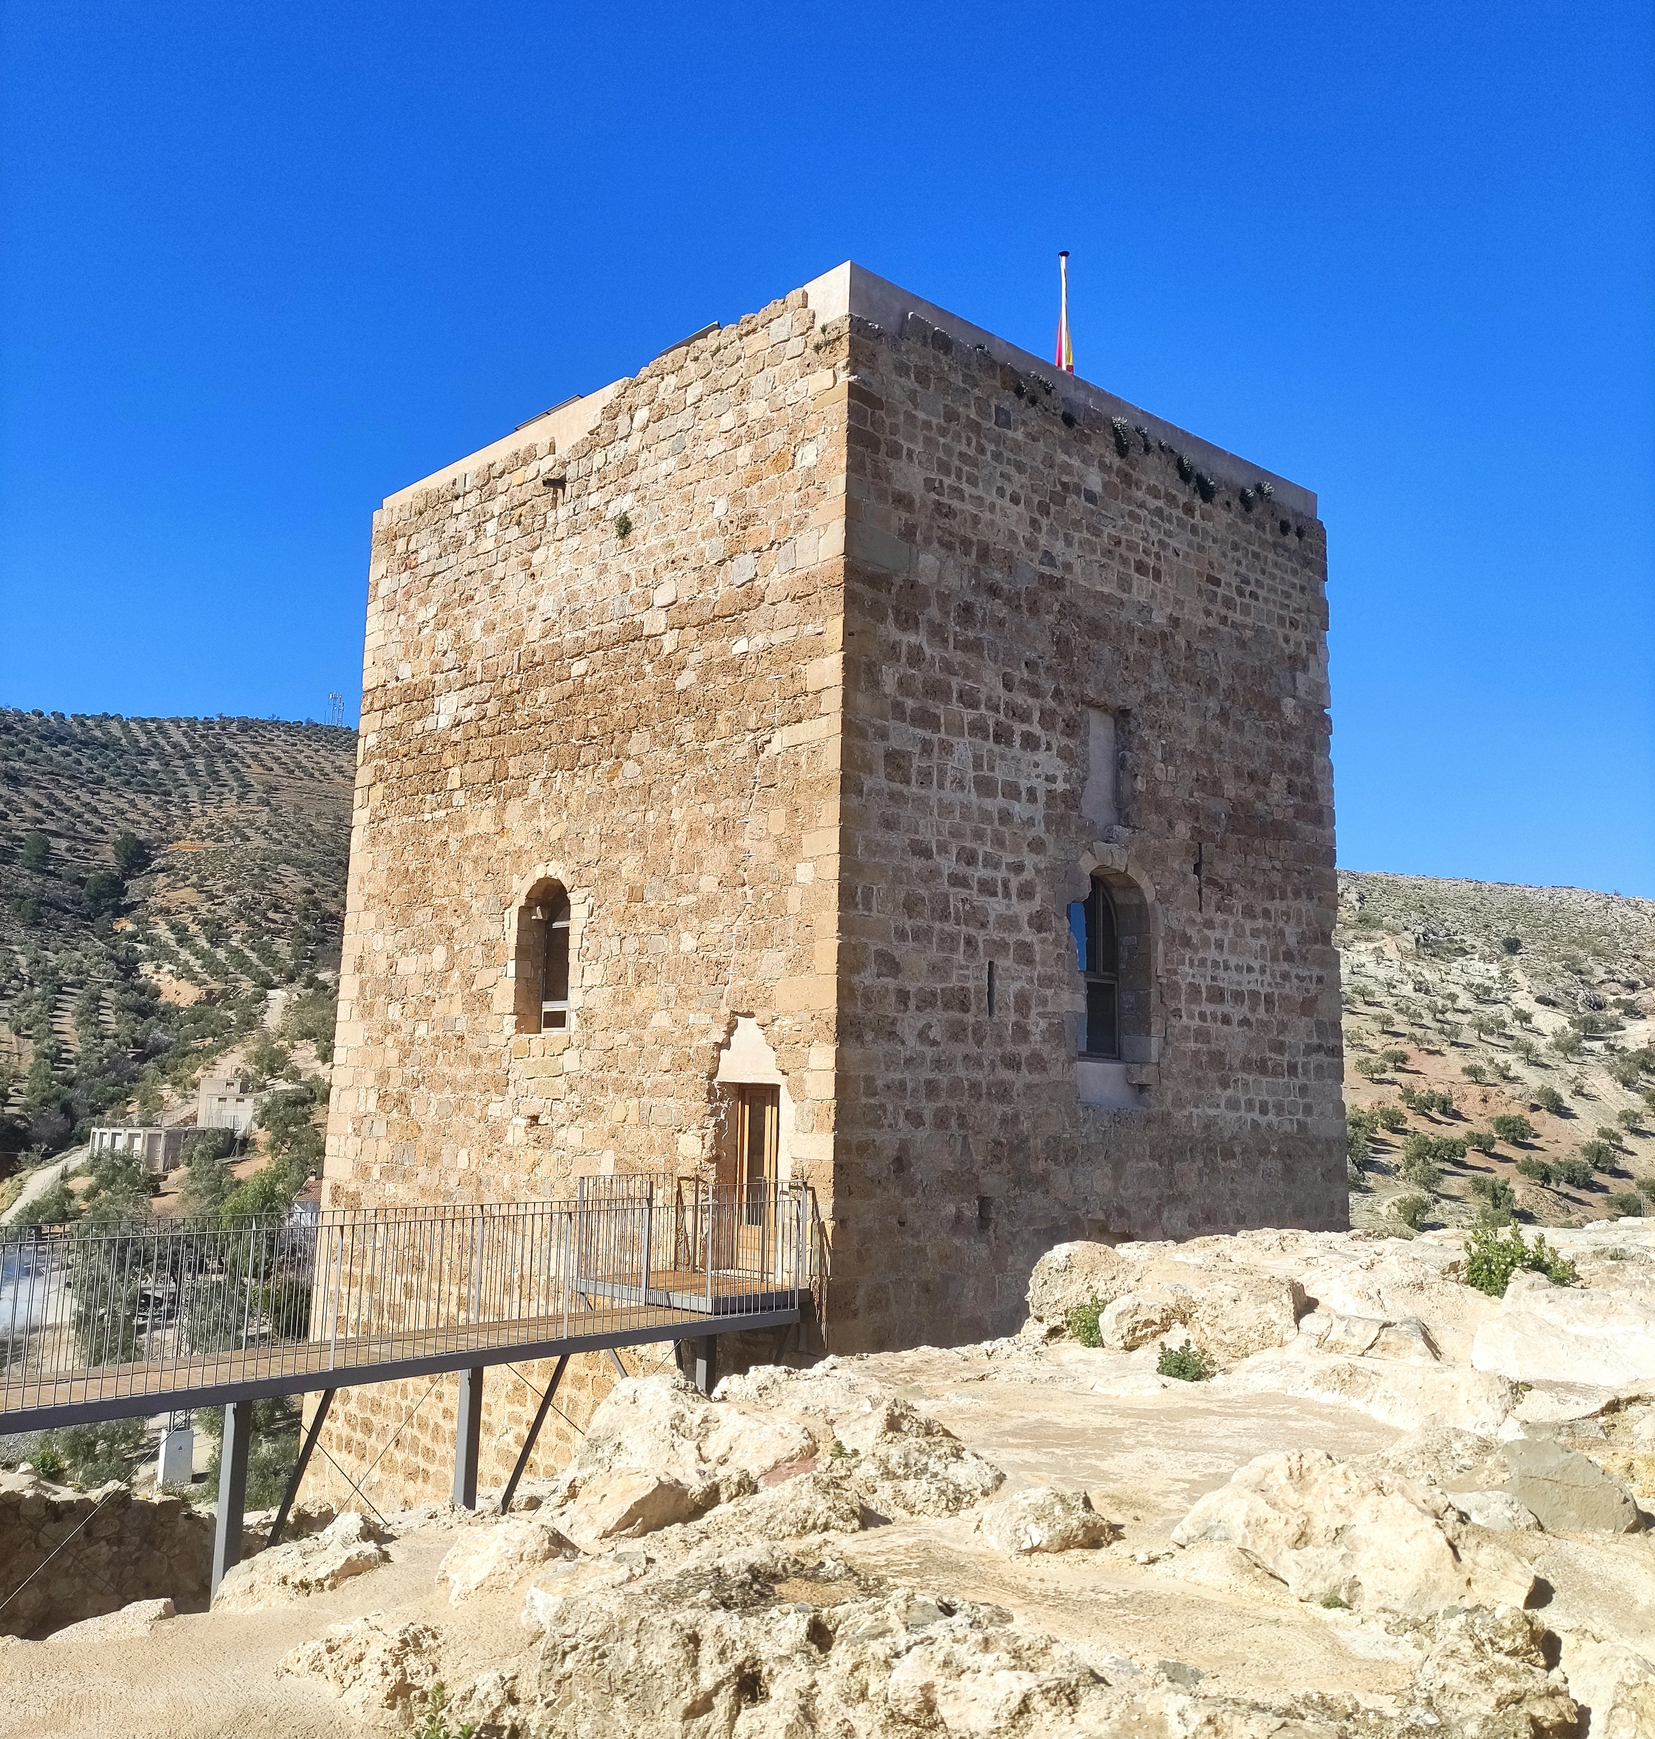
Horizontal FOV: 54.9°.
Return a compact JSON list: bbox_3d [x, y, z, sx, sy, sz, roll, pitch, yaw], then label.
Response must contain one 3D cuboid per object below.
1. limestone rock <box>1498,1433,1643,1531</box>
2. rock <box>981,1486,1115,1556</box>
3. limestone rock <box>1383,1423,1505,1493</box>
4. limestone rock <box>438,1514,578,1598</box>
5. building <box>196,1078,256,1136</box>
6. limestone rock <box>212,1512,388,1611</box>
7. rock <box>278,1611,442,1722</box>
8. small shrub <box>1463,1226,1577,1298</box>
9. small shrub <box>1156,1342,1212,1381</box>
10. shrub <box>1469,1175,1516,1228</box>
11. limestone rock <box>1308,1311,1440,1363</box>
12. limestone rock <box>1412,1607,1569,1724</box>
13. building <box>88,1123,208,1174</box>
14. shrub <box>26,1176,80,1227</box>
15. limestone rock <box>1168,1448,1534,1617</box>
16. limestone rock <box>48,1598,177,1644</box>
[{"bbox_3d":[3.379,2.796,7.242,0.634,0.400,0.500,-3,-11,24],"label":"limestone rock"},{"bbox_3d":[1.022,3.025,7.400,0.618,0.254,0.500,0,-10,8],"label":"rock"},{"bbox_3d":[3.195,3.066,8.300,0.595,0.296,0.500,-2,-10,20],"label":"limestone rock"},{"bbox_3d":[-1.862,4.008,9.300,0.800,0.441,0.550,3,-10,-10],"label":"limestone rock"},{"bbox_3d":[-67.301,26.638,177.849,6.000,6.600,5.000,7,-11,-32],"label":"building"},{"bbox_3d":[-3.121,4.101,9.433,1.040,0.500,0.850,4,-10,-17],"label":"limestone rock"},{"bbox_3d":[-1.781,3.042,6.068,0.623,0.340,0.600,4,-10,-15],"label":"rock"},{"bbox_3d":[4.660,2.649,10.721,0.765,0.490,0.620,-3,-11,23],"label":"small shrub"},{"bbox_3d":[2.685,3.710,12.000,0.405,0.274,0.360,-1,-10,12],"label":"small shrub"},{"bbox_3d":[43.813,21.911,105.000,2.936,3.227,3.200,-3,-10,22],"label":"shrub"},{"bbox_3d":[3.976,3.403,11.600,0.914,0.336,0.600,-2,-10,18],"label":"limestone rock"},{"bbox_3d":[2.101,2.522,5.053,0.486,0.310,0.450,-3,-10,21],"label":"limestone rock"},{"bbox_3d":[-70.409,28.867,165.282,10.500,4.900,7.000,-2,-10,17],"label":"building"},{"bbox_3d":[-39.842,17.111,82.000,2.448,2.520,2.700,6,-11,-25],"label":"shrub"},{"bbox_3d":[2.150,2.727,6.540,1.469,0.550,1.050,-2,-10,17],"label":"limestone rock"},{"bbox_3d":[-4.227,4.429,9.400,0.717,0.171,0.500,5,-10,-22],"label":"limestone rock"}]

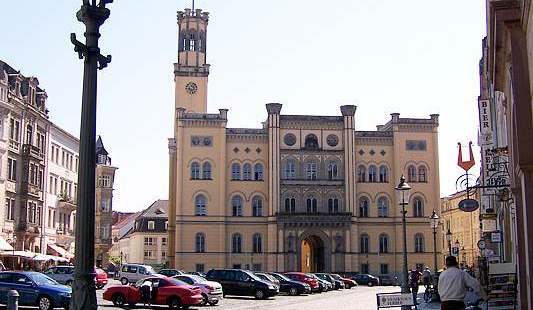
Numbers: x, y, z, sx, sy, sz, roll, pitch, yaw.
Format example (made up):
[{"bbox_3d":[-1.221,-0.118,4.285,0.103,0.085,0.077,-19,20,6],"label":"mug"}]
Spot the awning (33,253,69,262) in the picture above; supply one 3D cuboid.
[{"bbox_3d":[-18.170,8.622,57.000,2.600,0.750,3.200,0,-9,2],"label":"awning"}]

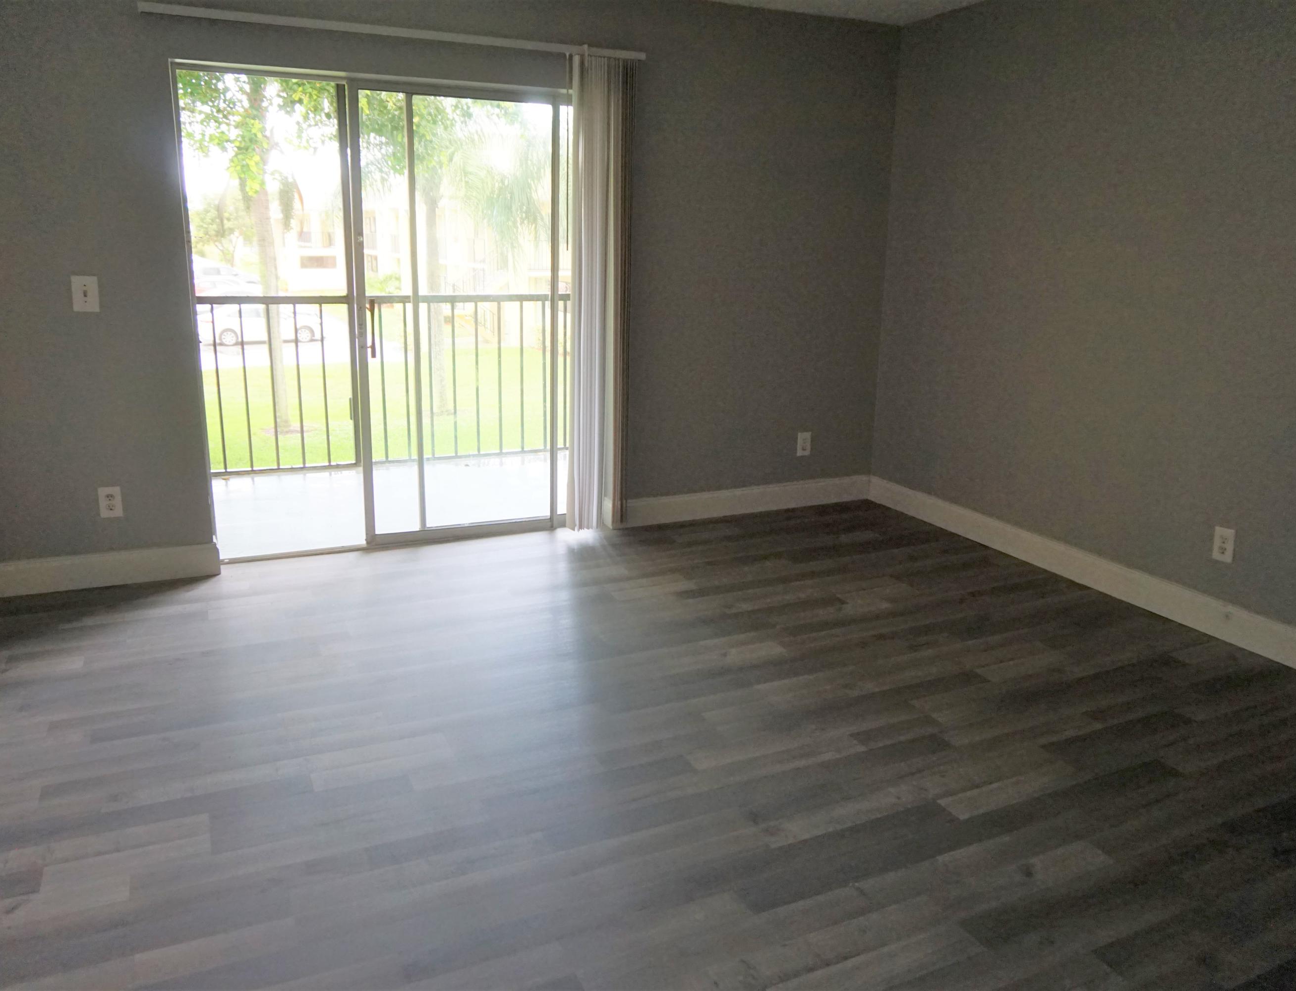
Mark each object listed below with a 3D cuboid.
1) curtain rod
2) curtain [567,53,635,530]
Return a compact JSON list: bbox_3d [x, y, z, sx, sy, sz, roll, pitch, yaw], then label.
[{"bbox_3d":[-0.924,-1.845,3.972,1.986,0.031,0.047,-6,16,-24],"label":"curtain rod"},{"bbox_3d":[-0.217,-0.882,4.558,0.259,2.129,0.100,-6,16,-24],"label":"curtain"}]

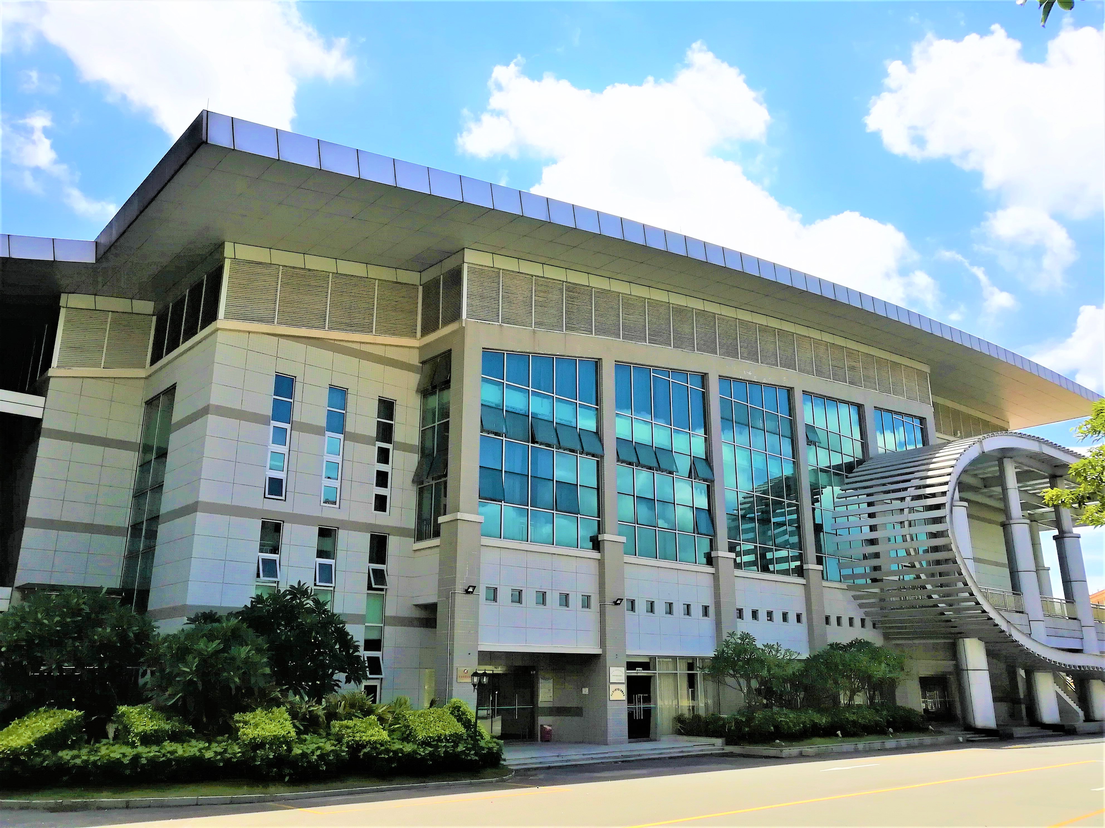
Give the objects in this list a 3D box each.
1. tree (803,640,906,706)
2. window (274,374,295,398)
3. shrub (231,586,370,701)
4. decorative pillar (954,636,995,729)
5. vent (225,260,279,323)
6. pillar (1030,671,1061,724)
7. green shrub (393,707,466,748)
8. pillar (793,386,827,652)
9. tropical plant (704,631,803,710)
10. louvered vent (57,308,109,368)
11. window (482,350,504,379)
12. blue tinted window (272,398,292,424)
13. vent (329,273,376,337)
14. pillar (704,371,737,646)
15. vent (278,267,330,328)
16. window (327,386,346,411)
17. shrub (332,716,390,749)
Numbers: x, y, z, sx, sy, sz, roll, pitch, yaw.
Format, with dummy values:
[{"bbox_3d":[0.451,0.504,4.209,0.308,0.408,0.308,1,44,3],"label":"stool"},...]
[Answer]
[{"bbox_3d":[12.693,11.228,35.812,4.600,3.680,3.600,14,-22,-39],"label":"tree"},{"bbox_3d":[-8.268,-0.797,26.501,0.630,0.720,0.100,14,-22,-39],"label":"window"},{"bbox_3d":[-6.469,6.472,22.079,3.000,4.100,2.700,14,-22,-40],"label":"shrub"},{"bbox_3d":[17.423,11.005,35.615,1.080,3.720,1.080,14,-22,-40],"label":"decorative pillar"},{"bbox_3d":[-9.297,-3.787,26.821,1.600,2.100,0.150,14,-22,-39],"label":"vent"},{"bbox_3d":[24.331,14.081,42.865,1.200,2.510,1.200,14,-22,-39],"label":"pillar"},{"bbox_3d":[-3.306,8.478,22.919,1.530,1.173,1.122,15,-22,-40],"label":"green shrub"},{"bbox_3d":[11.508,5.744,38.566,1.122,14.076,0.663,15,-22,-40],"label":"pillar"},{"bbox_3d":[7.344,9.871,31.505,3.700,3.730,3.400,14,-22,-39],"label":"tropical plant"},{"bbox_3d":[-14.838,-2.380,27.306,1.326,2.020,0.143,15,-22,-40],"label":"louvered vent"},{"bbox_3d":[-2.032,-1.653,29.195,1.050,0.970,0.100,14,-22,-39],"label":"window"},{"bbox_3d":[-7.846,-0.091,24.957,0.600,0.700,0.100,14,-22,-40],"label":"blue tinted window"},{"bbox_3d":[-6.737,-3.686,29.115,1.700,2.100,0.150,14,-22,-39],"label":"vent"},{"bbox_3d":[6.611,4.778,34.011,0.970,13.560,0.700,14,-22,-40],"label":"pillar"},{"bbox_3d":[-7.663,-3.533,26.398,1.612,2.020,0.143,15,-22,-40],"label":"vent"},{"bbox_3d":[-6.618,-0.453,26.465,0.581,0.704,0.082,15,-22,-40],"label":"window"},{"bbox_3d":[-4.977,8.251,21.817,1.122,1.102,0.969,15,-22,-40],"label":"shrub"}]

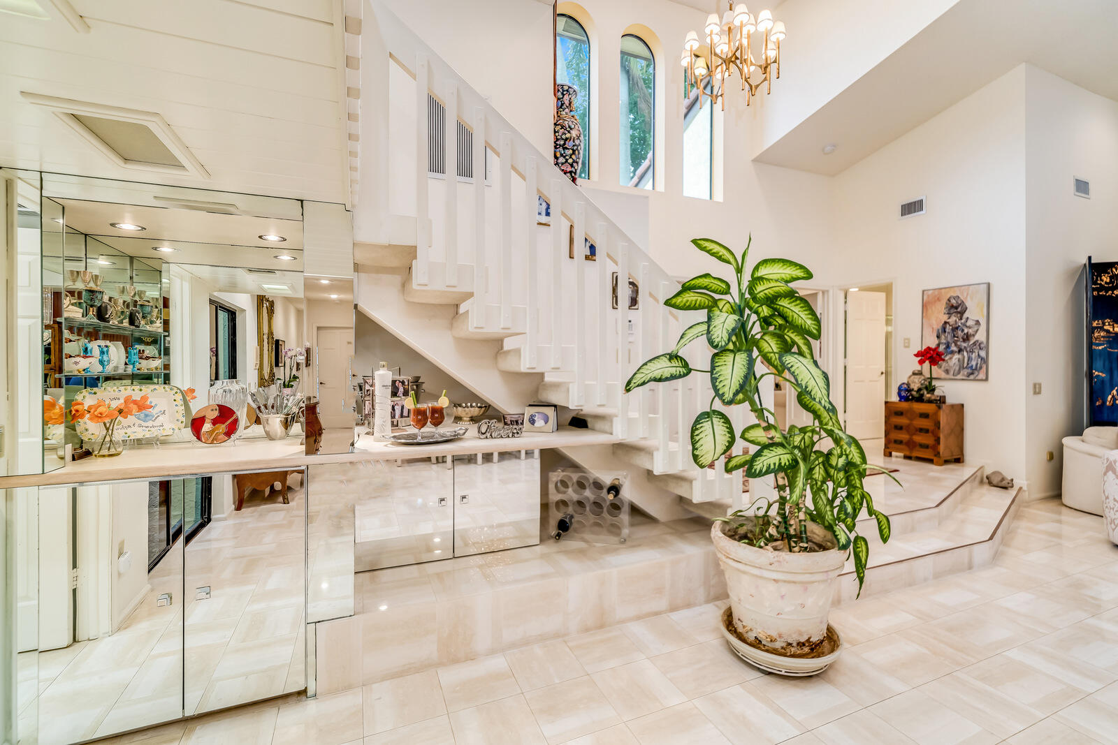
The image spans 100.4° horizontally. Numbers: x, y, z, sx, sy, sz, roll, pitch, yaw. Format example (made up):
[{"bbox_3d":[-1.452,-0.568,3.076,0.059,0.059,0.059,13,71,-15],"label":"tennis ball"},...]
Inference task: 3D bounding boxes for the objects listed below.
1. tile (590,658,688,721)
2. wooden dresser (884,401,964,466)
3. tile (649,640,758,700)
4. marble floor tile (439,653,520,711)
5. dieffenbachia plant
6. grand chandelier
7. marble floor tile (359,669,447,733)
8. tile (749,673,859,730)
[{"bbox_3d":[0.325,1.305,1.923,0.298,0.010,0.298,0,0,-23],"label":"tile"},{"bbox_3d":[4.141,0.669,5.296,0.432,0.648,0.571,0,0,-23],"label":"wooden dresser"},{"bbox_3d":[0.599,1.305,2.038,0.298,0.010,0.298,0,0,-23],"label":"tile"},{"bbox_3d":[-0.337,1.305,1.962,0.298,0.010,0.286,0,0,-23],"label":"marble floor tile"},{"bbox_3d":[0.880,0.200,2.200,1.180,1.690,1.000,0,0,22],"label":"dieffenbachia plant"},{"bbox_3d":[1.460,-2.720,3.900,0.870,0.680,0.870,0,0,20],"label":"grand chandelier"},{"bbox_3d":[-0.611,1.305,1.846,0.298,0.010,0.286,0,0,-23],"label":"marble floor tile"},{"bbox_3d":[0.989,1.305,1.879,0.298,0.010,0.298,0,0,-23],"label":"tile"}]

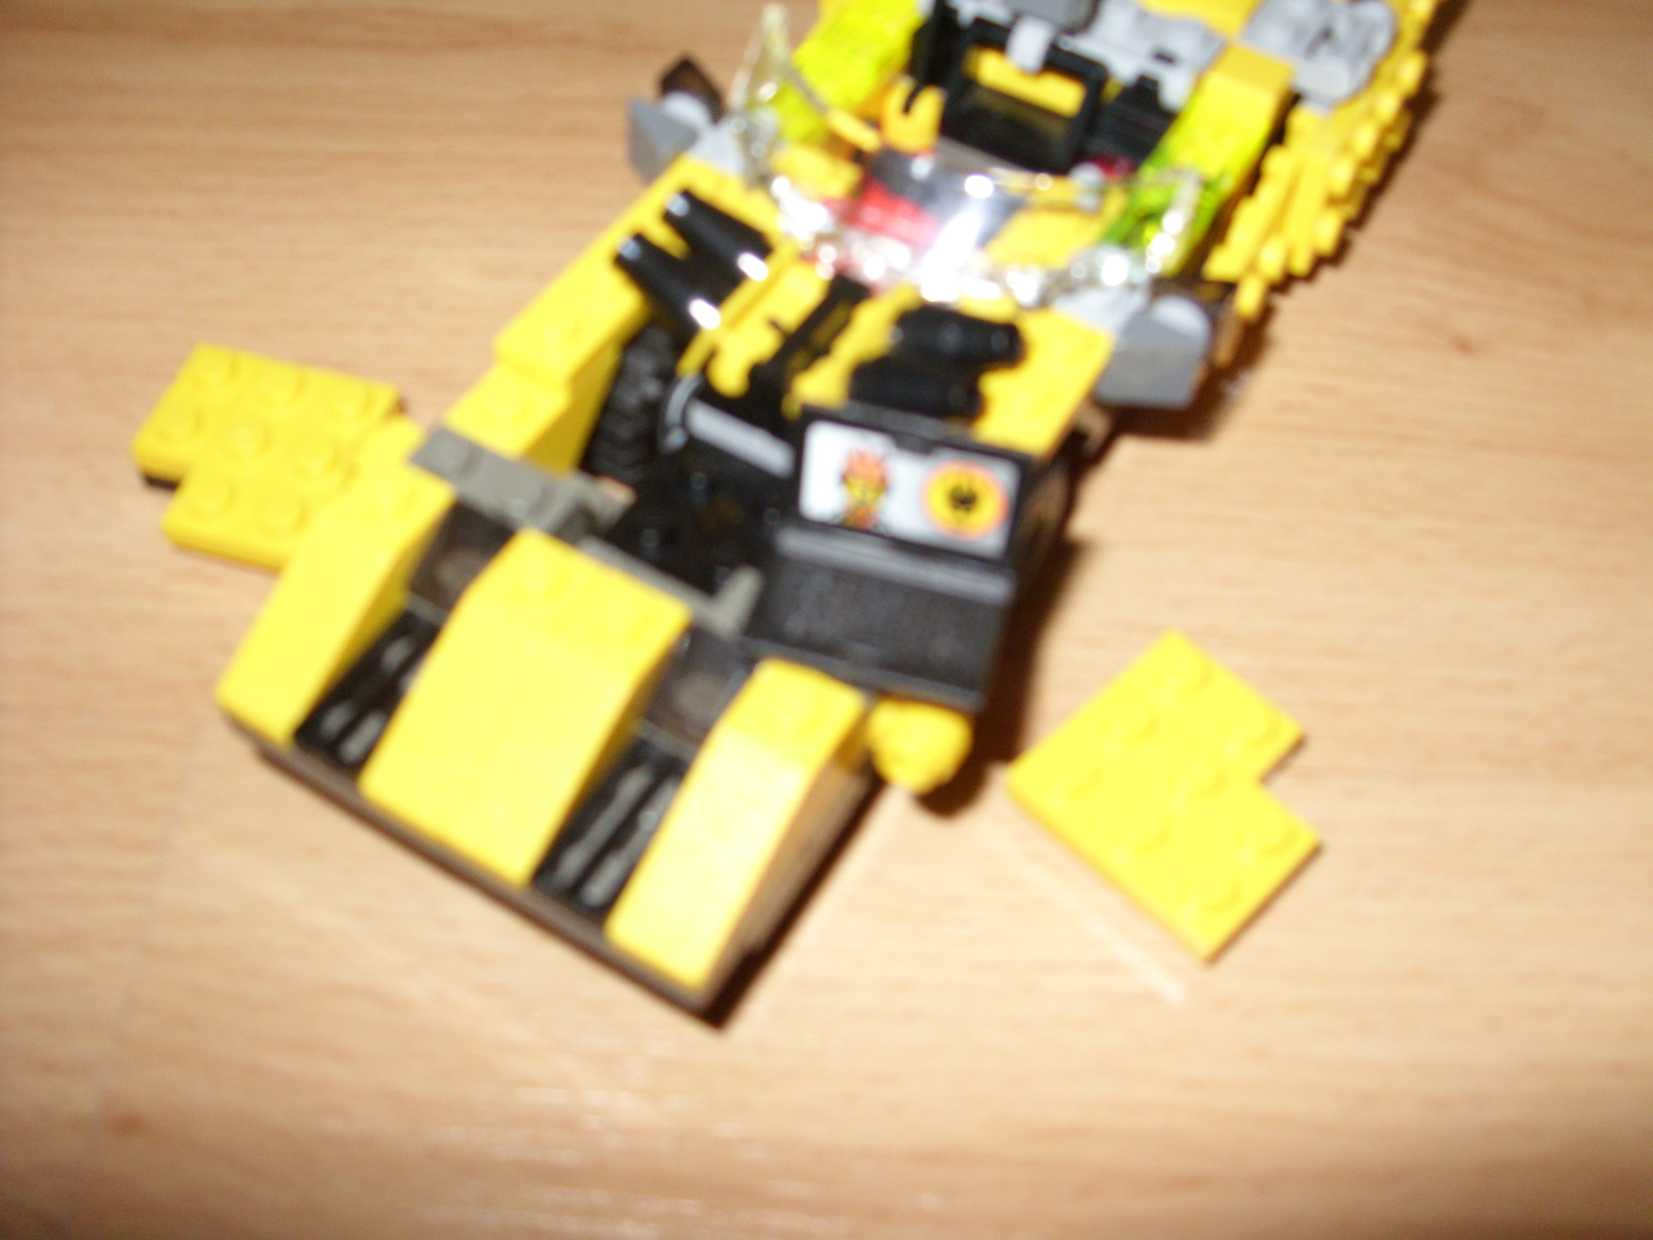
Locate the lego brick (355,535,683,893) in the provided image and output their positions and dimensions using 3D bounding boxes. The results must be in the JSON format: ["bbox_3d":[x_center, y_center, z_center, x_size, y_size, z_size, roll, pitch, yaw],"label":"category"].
[{"bbox_3d":[-0.024,0.006,0.147,0.016,0.011,0.024,27,59,15],"label":"lego brick"}]

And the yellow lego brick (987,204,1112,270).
[{"bbox_3d":[0.022,-0.037,0.179,0.008,0.005,0.009,27,60,17],"label":"yellow lego brick"}]

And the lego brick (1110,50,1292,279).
[{"bbox_3d":[0.036,-0.045,0.178,0.008,0.011,0.025,27,59,15],"label":"lego brick"}]

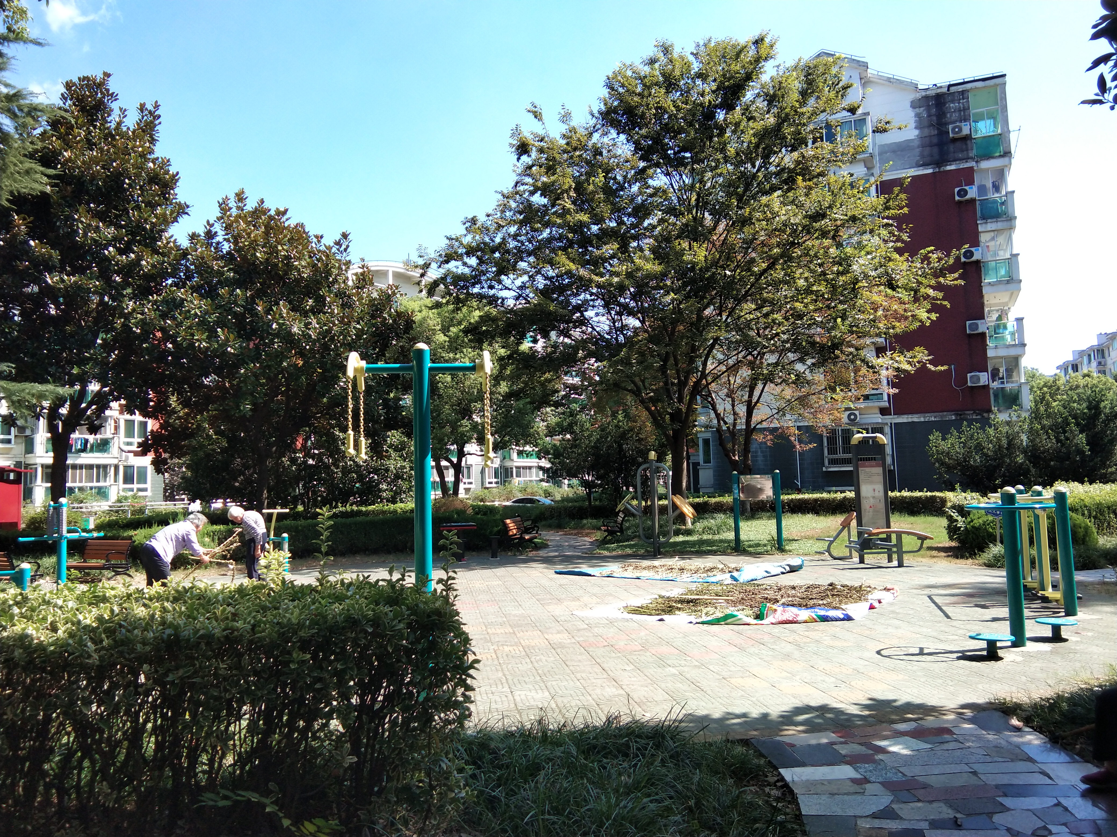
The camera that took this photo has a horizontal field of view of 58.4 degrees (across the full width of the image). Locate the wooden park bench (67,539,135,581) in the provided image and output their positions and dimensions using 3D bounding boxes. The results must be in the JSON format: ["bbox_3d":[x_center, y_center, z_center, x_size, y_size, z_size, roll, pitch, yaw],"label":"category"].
[{"bbox_3d":[-8.117,2.512,17.588,1.300,0.800,0.630,-4,-4,27],"label":"wooden park bench"}]

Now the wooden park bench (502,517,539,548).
[{"bbox_3d":[-0.897,2.766,24.200,0.630,0.770,1.450,-2,-4,13],"label":"wooden park bench"}]

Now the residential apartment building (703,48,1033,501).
[{"bbox_3d":[17.233,-6.107,57.266,14.500,21.700,22.000,-3,-4,21],"label":"residential apartment building"}]

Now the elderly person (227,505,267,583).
[{"bbox_3d":[-4.921,1.999,15.800,0.640,1.270,0.440,-1,-4,-9],"label":"elderly person"}]

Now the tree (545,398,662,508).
[{"bbox_3d":[1.558,1.525,37.200,4.400,4.750,4.200,-1,-4,0],"label":"tree"}]

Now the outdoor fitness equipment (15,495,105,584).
[{"bbox_3d":[-6.288,1.757,12.624,1.050,1.500,0.750,1,-5,-35],"label":"outdoor fitness equipment"}]

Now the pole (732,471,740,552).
[{"bbox_3d":[3.737,1.960,21.000,0.110,1.700,0.110,-1,-4,0],"label":"pole"}]

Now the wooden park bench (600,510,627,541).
[{"bbox_3d":[1.334,2.689,24.871,0.630,0.800,1.300,-1,-4,-8],"label":"wooden park bench"}]

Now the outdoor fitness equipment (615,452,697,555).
[{"bbox_3d":[1.920,1.695,19.826,1.500,2.050,0.900,-3,-4,10],"label":"outdoor fitness equipment"}]

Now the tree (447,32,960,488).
[{"bbox_3d":[3.453,-3.554,26.298,13.000,13.300,12.000,-2,-4,0],"label":"tree"}]

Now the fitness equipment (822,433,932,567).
[{"bbox_3d":[5.212,1.324,16.436,1.500,2.100,1.600,-2,-4,0],"label":"fitness equipment"}]

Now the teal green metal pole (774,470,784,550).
[{"bbox_3d":[4.635,1.933,21.000,0.110,1.700,0.110,-1,-4,0],"label":"teal green metal pole"}]

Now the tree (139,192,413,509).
[{"bbox_3d":[-7.445,-1.342,26.300,7.000,9.200,6.600,-1,-4,0],"label":"tree"}]

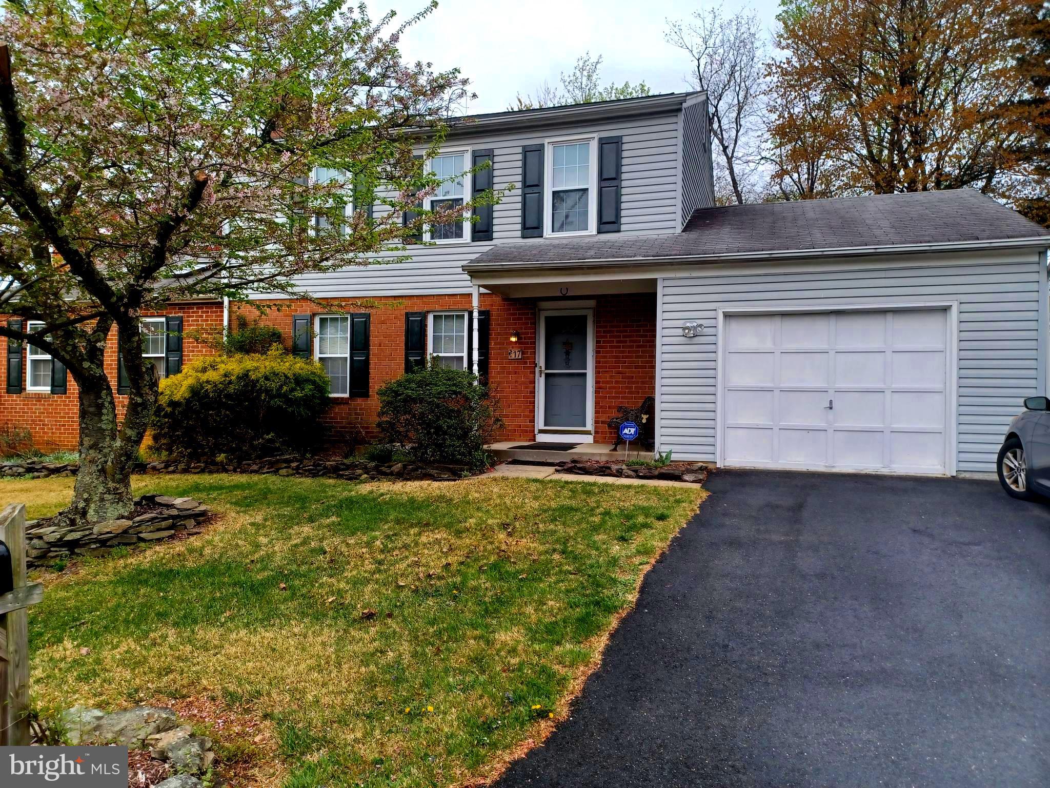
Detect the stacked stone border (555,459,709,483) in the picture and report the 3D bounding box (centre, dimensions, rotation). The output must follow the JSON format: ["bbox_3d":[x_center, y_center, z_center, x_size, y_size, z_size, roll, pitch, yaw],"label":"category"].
[{"bbox_3d":[1.383,1.006,9.950,2.050,0.190,0.600,0,-1,19],"label":"stacked stone border"}]

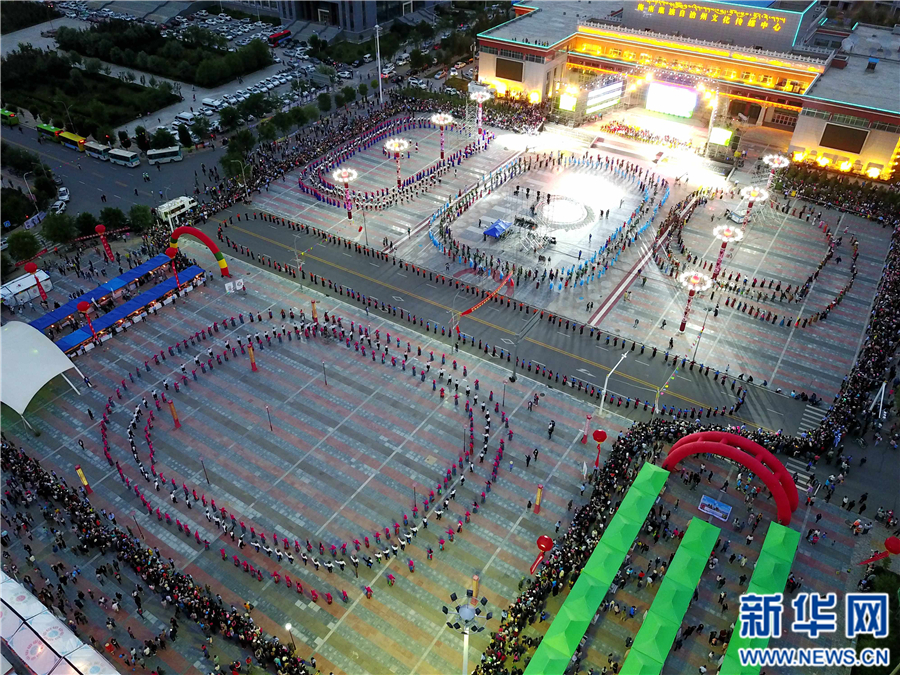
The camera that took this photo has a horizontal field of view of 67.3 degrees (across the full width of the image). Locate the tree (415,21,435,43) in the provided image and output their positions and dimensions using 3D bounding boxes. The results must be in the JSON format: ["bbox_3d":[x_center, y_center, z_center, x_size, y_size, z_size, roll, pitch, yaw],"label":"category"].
[{"bbox_3d":[-8.510,-102.507,226.954,6.600,7.000,6.600,0,38,0],"label":"tree"}]

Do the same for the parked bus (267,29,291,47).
[{"bbox_3d":[-57.658,-101.944,230.202,2.450,3.200,9.800,15,40,19],"label":"parked bus"}]

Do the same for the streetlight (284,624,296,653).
[{"bbox_3d":[-14.666,27.920,62.859,0.550,4.650,0.550,23,44,25],"label":"streetlight"}]

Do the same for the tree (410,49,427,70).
[{"bbox_3d":[-9.417,-83.307,202.682,4.900,6.300,4.900,0,38,0],"label":"tree"}]

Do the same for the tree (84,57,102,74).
[{"bbox_3d":[-107.192,-81.787,203.342,4.900,5.200,4.900,22,43,26],"label":"tree"}]

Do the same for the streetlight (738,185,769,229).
[{"bbox_3d":[53.396,-21.860,121.555,4.500,9.600,4.500,22,43,25],"label":"streetlight"}]

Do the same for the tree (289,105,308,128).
[{"bbox_3d":[-36.460,-53.480,163.836,4.802,5.540,4.802,0,38,0],"label":"tree"}]

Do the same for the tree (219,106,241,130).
[{"bbox_3d":[-52.796,-52.750,162.947,5.511,5.856,5.511,0,38,0],"label":"tree"}]

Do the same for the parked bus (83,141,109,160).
[{"bbox_3d":[-78.322,-41.344,150.603,6.640,2.655,2.100,21,43,24],"label":"parked bus"}]

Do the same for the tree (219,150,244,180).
[{"bbox_3d":[-45.625,-35.835,141.691,5.200,6.500,5.200,22,43,26],"label":"tree"}]

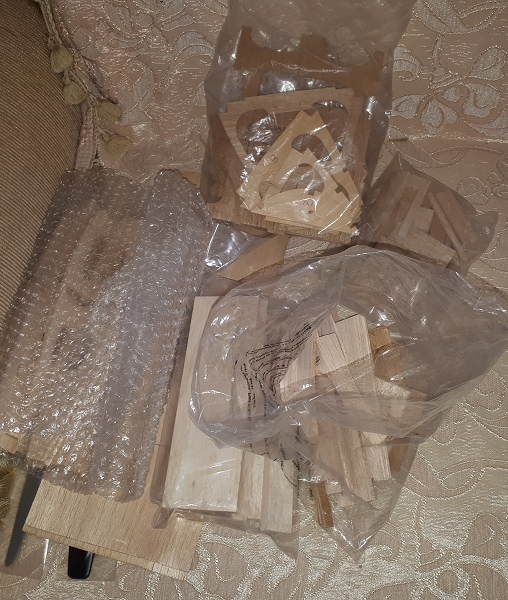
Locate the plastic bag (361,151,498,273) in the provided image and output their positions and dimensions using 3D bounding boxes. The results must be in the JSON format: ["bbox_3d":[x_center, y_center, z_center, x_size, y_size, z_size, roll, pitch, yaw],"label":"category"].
[{"bbox_3d":[0.228,-0.104,0.787,0.150,0.050,0.160,24,66,9],"label":"plastic bag"}]

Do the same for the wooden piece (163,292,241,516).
[{"bbox_3d":[-0.044,0.106,0.686,0.075,0.012,0.237,6,65,1],"label":"wooden piece"}]

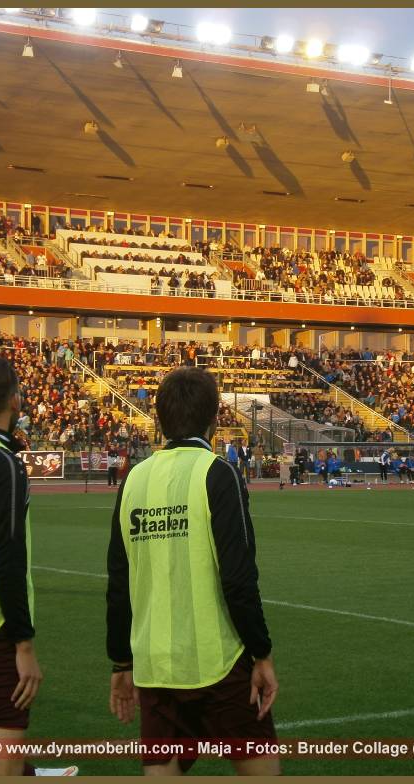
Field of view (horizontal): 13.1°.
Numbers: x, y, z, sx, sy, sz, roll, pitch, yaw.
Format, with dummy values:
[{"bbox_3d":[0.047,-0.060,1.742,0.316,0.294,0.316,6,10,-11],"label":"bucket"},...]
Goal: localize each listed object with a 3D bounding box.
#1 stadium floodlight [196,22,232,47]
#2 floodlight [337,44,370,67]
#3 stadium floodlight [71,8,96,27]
[{"bbox_3d":[0.333,-18.293,92.412,1.750,1.100,0.650,1,6,-27],"label":"stadium floodlight"},{"bbox_3d":[7.885,-18.112,97.205,1.650,1.050,0.650,1,6,-26],"label":"floodlight"},{"bbox_3d":[-6.043,-18.368,88.364,1.100,0.950,0.600,1,6,-27],"label":"stadium floodlight"}]

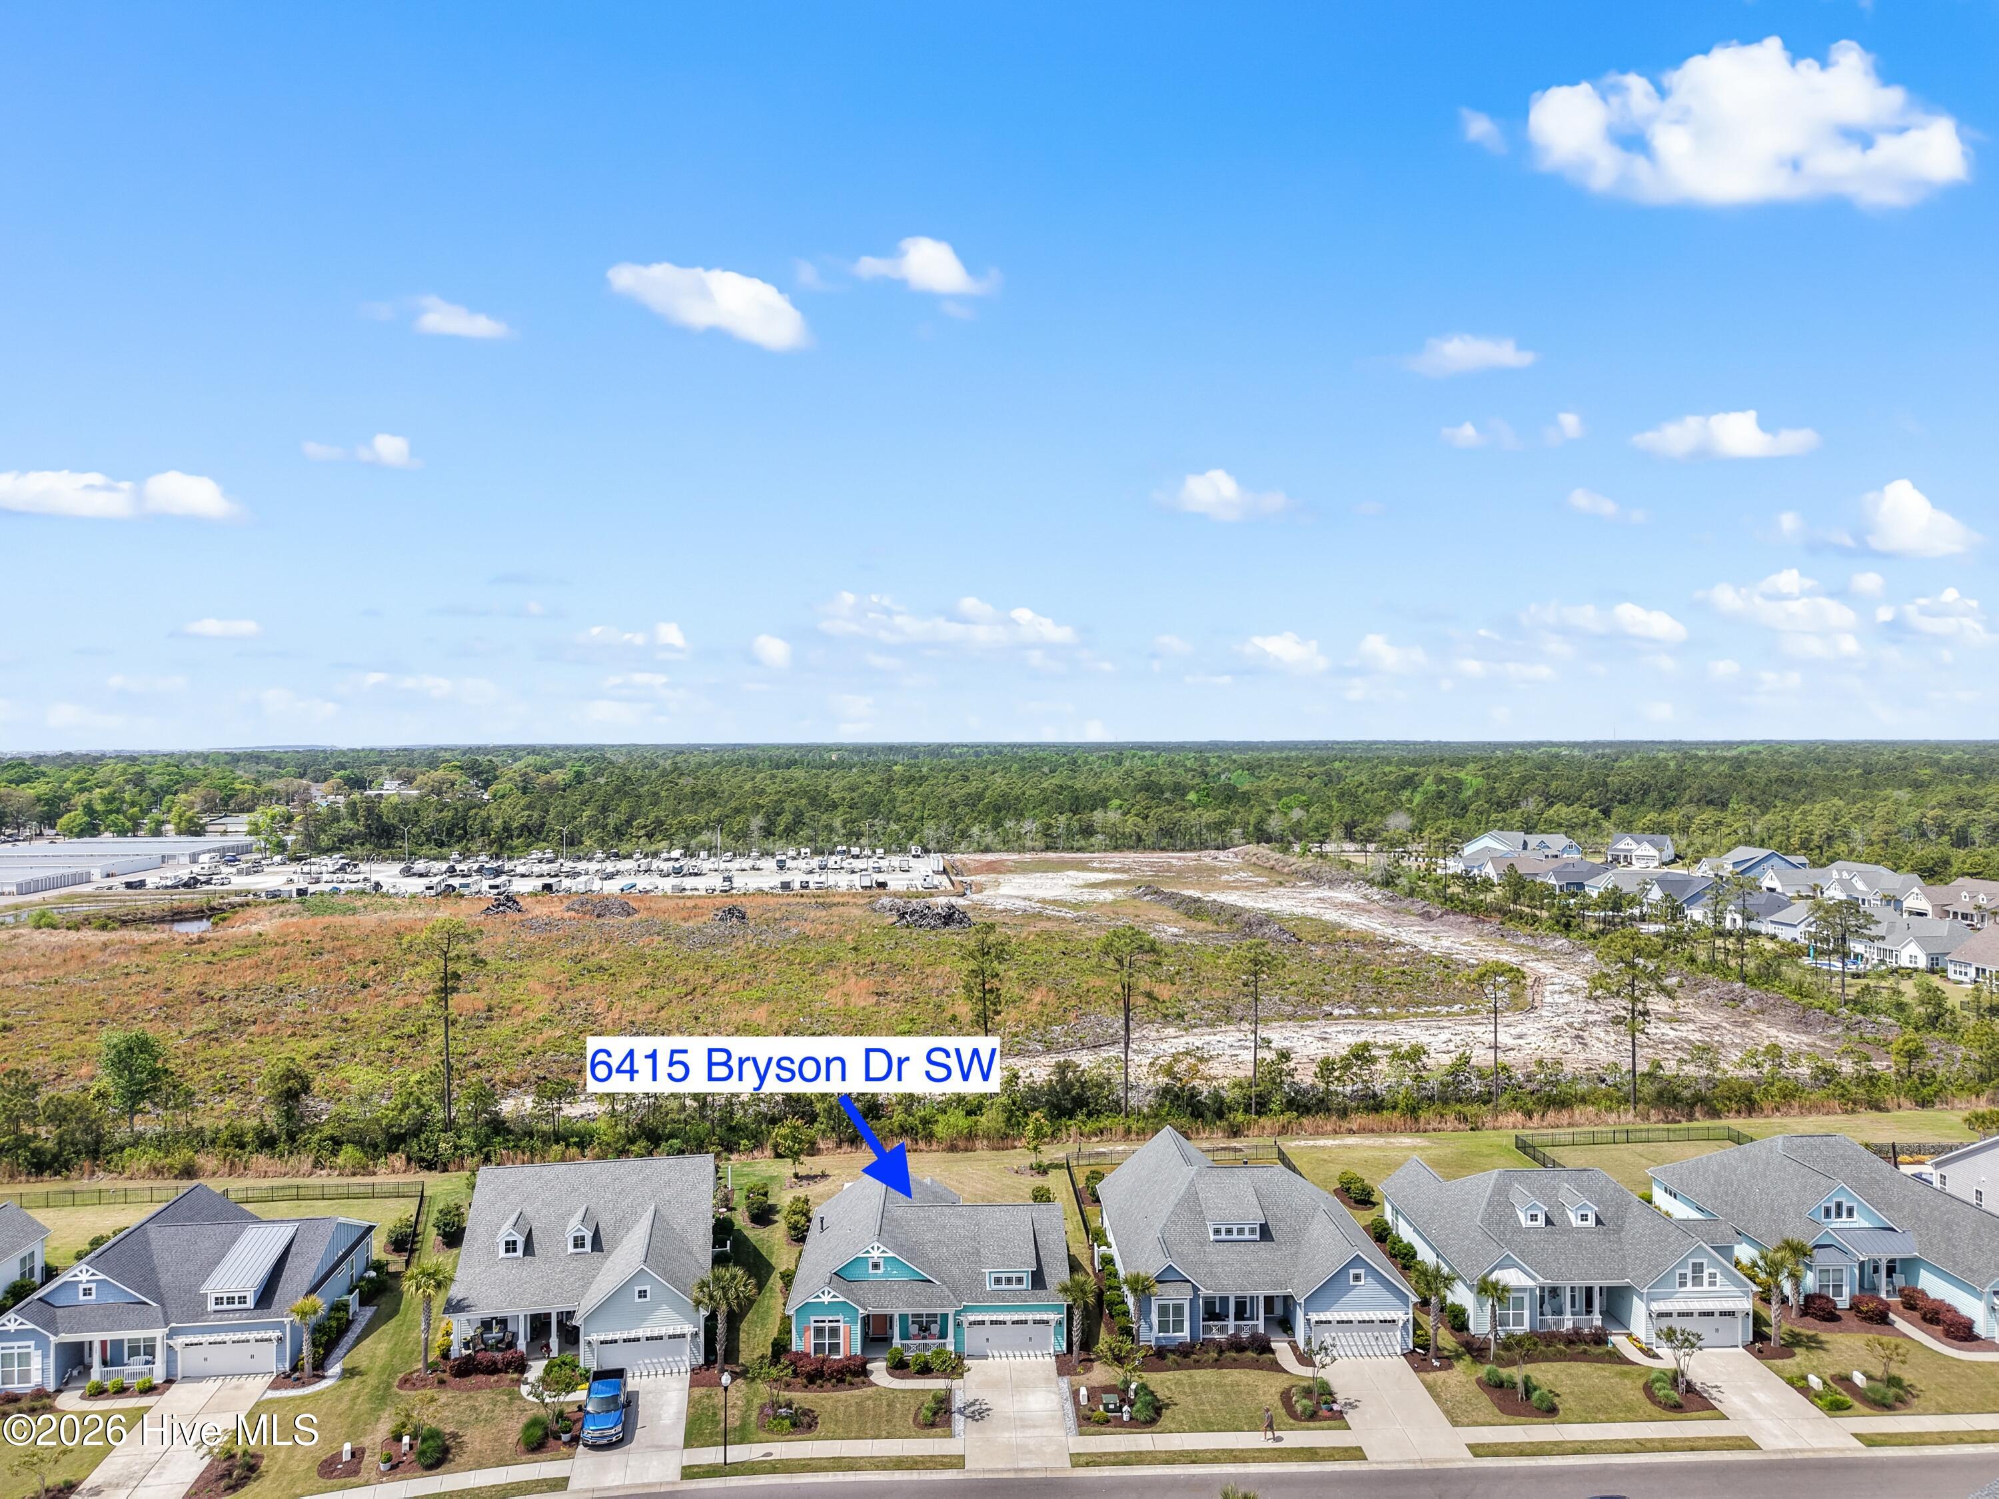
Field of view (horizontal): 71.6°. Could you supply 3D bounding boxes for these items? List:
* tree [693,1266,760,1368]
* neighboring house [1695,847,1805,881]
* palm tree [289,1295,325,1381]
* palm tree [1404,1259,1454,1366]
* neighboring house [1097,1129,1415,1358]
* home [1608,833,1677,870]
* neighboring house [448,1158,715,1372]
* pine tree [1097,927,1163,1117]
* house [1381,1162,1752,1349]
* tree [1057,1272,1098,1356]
[{"bbox_3d":[-15.104,31.381,76.422,3.430,5.600,3.430,0,0,0],"label":"tree"},{"bbox_3d":[185.042,28.072,338.210,22.000,7.700,16.000,0,0,-7],"label":"neighboring house"},{"bbox_3d":[-37.552,31.873,75.228,2.050,4.500,2.050,0,0,0],"label":"palm tree"},{"bbox_3d":[24.195,31.519,77.917,2.710,5.300,2.710,0,0,0],"label":"palm tree"},{"bbox_3d":[15.295,30.256,87.617,16.300,7.400,21.100,0,0,-1],"label":"neighboring house"},{"bbox_3d":[171.696,26.844,370.548,13.600,7.800,16.500,0,1,38],"label":"home"},{"bbox_3d":[-25.255,30.179,85.916,14.500,7.700,21.900,0,0,-11],"label":"neighboring house"},{"bbox_3d":[11.537,24.747,124.779,5.600,17.900,5.600,0,0,0],"label":"pine tree"},{"bbox_3d":[35.100,30.383,88.549,15.900,7.400,19.200,0,0,-2],"label":"house"},{"bbox_3d":[4.389,31.723,77.395,2.390,4.900,2.390,0,0,0],"label":"tree"}]

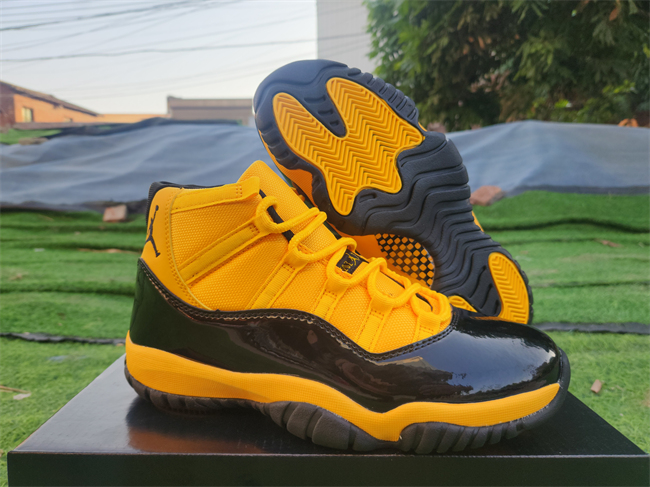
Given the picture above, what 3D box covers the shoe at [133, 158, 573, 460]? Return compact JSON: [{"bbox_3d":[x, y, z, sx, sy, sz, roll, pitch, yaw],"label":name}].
[{"bbox_3d":[0.000,0.027,0.285,0.300,0.165,0.110,2,6,14],"label":"shoe"}]

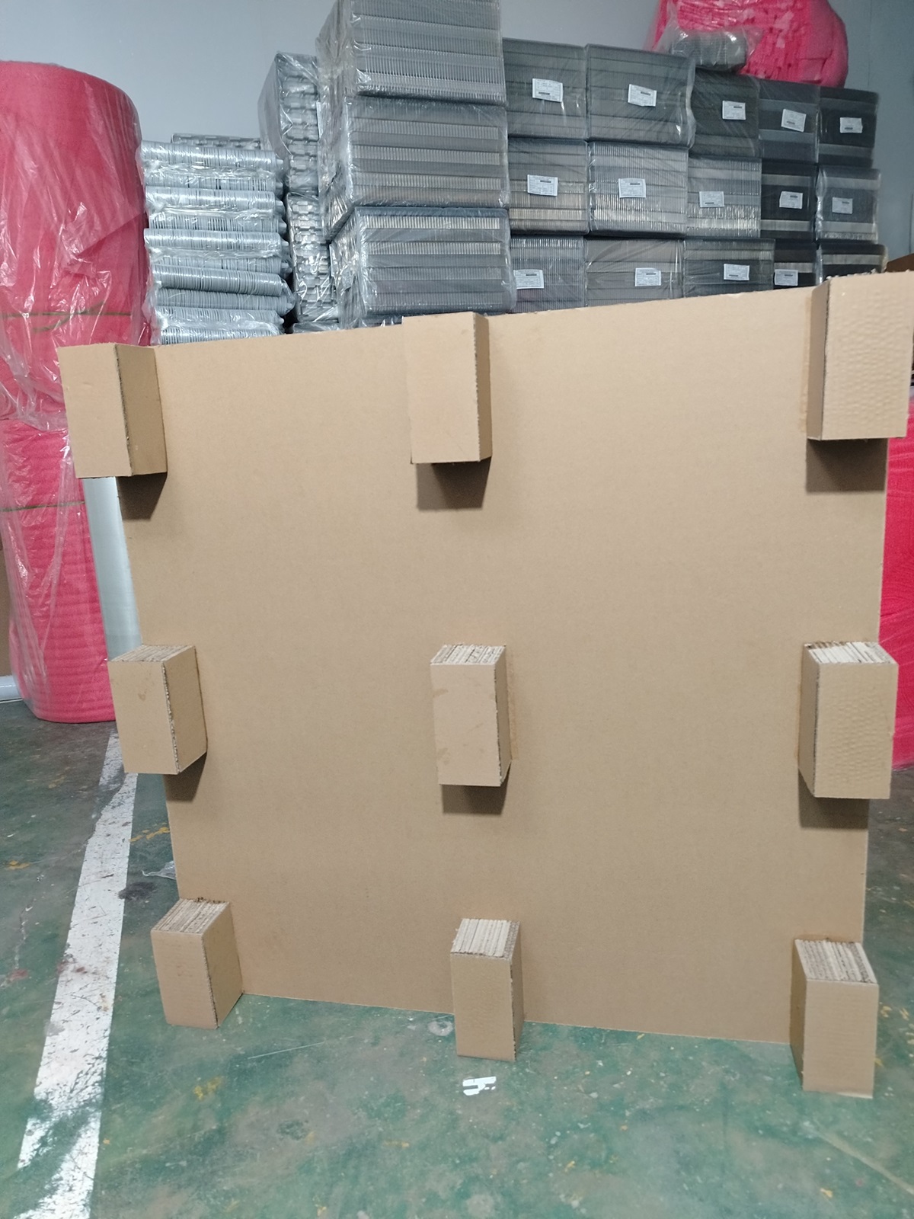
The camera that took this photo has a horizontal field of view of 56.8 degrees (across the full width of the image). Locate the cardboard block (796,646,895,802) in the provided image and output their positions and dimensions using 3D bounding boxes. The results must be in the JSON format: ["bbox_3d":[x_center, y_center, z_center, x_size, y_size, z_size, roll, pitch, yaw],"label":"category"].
[{"bbox_3d":[0.541,0.153,1.172,0.096,0.189,0.097,-1,13,12],"label":"cardboard block"}]

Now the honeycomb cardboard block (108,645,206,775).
[{"bbox_3d":[-0.491,0.164,1.400,0.096,0.189,0.097,0,13,12],"label":"honeycomb cardboard block"}]

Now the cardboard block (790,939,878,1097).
[{"bbox_3d":[0.568,0.616,1.278,0.096,0.189,0.097,-1,13,12],"label":"cardboard block"}]

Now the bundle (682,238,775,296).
[{"bbox_3d":[0.890,-1.187,3.117,0.382,0.265,0.360,-8,14,-19],"label":"bundle"}]

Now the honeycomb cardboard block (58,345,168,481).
[{"bbox_3d":[-0.523,-0.301,1.294,0.096,0.189,0.097,1,13,12],"label":"honeycomb cardboard block"}]

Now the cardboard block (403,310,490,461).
[{"bbox_3d":[-0.010,-0.306,1.181,0.096,0.189,0.097,0,13,12],"label":"cardboard block"}]

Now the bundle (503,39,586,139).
[{"bbox_3d":[0.197,-1.633,2.766,0.319,0.263,0.360,-8,14,-19],"label":"bundle"}]

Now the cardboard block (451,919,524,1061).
[{"bbox_3d":[0.053,0.625,1.393,0.096,0.189,0.097,-1,13,12],"label":"cardboard block"}]

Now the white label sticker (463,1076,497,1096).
[{"bbox_3d":[0.037,0.738,1.309,0.054,0.002,0.033,-5,13,-4],"label":"white label sticker"}]

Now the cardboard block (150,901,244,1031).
[{"bbox_3d":[-0.459,0.630,1.505,0.096,0.189,0.097,-2,13,13],"label":"cardboard block"}]

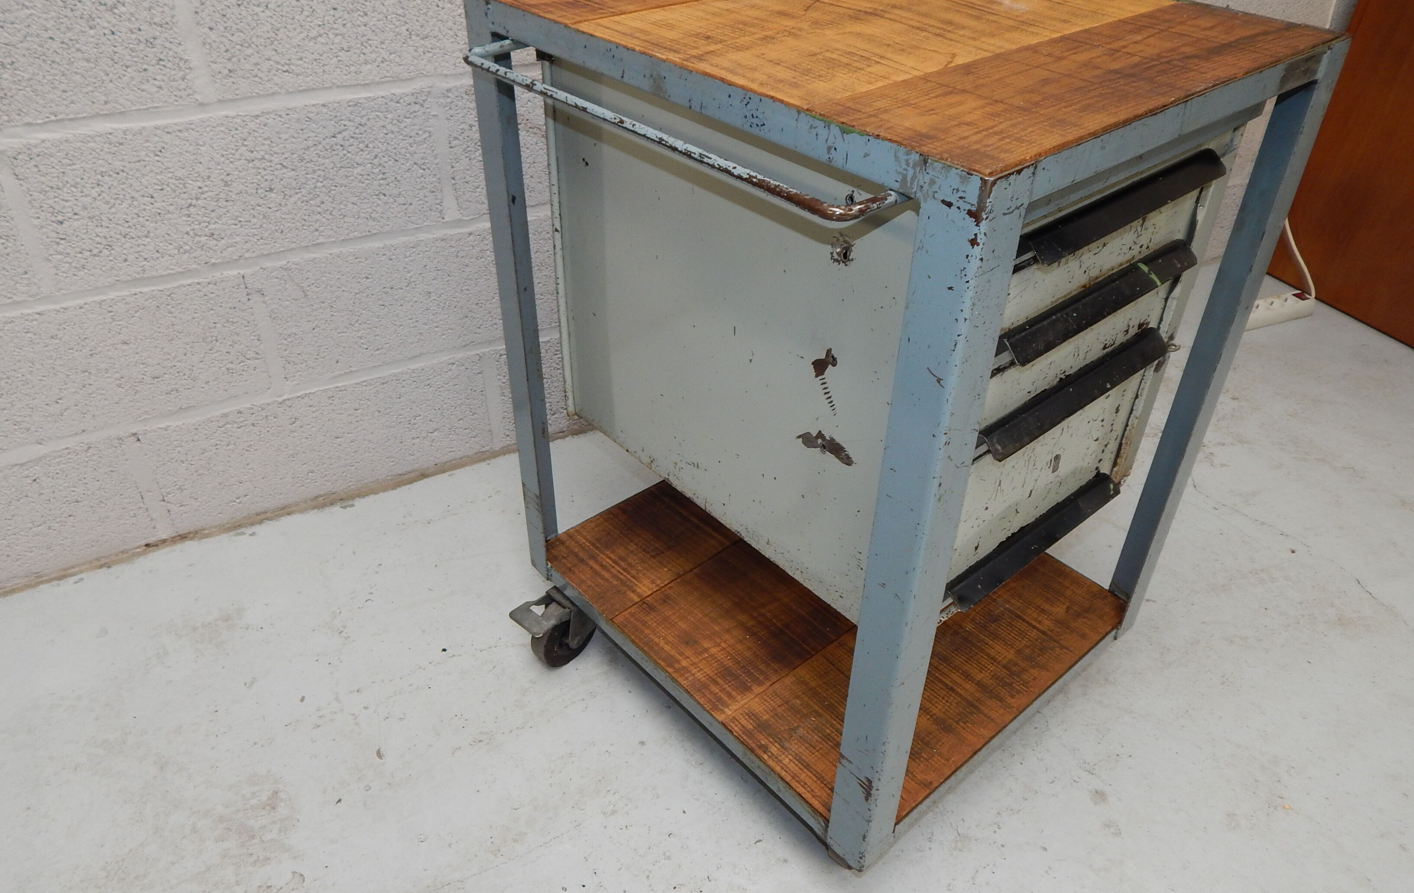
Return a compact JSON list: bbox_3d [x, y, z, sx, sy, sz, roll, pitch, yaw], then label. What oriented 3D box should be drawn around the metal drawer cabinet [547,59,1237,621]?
[{"bbox_3d":[0.159,-0.162,1.060,0.392,0.406,0.536,-27,45,-33],"label":"metal drawer cabinet"}]

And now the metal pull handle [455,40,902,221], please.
[{"bbox_3d":[-0.042,-0.239,0.742,0.055,0.012,0.443,-27,45,-32],"label":"metal pull handle"}]

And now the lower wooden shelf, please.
[{"bbox_3d":[0.146,0.171,1.269,0.486,0.025,0.560,-27,45,-32],"label":"lower wooden shelf"}]

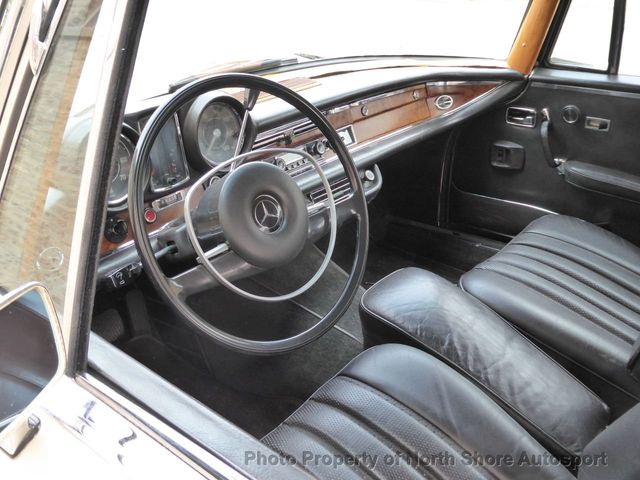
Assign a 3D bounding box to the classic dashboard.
[{"bbox_3d":[-0.029,-0.217,1.366,0.350,0.305,1.340,19,32,36],"label":"classic dashboard"}]

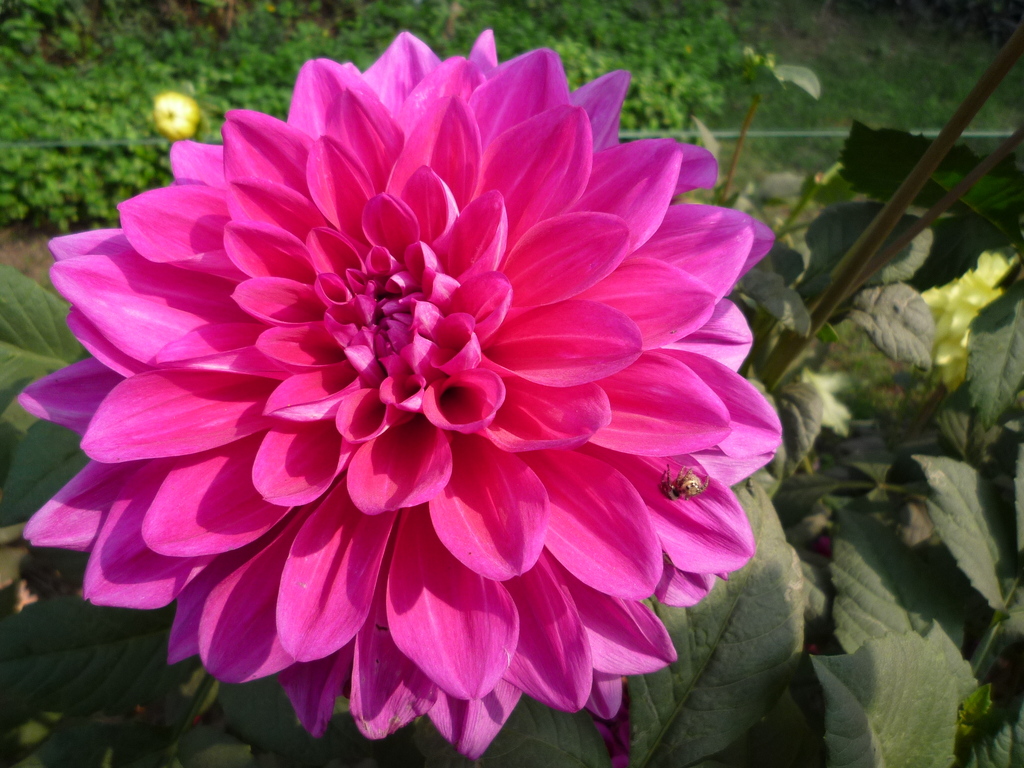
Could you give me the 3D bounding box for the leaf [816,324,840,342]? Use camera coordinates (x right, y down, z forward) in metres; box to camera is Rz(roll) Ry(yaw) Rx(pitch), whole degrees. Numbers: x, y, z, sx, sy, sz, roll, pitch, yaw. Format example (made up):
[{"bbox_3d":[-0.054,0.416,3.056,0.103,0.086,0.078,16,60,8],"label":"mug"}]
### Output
[{"bbox_3d":[0.164,-0.027,0.385,0.014,0.004,0.010,32,64,0],"label":"leaf"}]

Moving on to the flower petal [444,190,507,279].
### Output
[{"bbox_3d":[-0.009,-0.040,0.204,0.015,0.027,0.014,29,11,19],"label":"flower petal"}]

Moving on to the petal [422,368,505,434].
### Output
[{"bbox_3d":[-0.014,0.005,0.203,0.021,0.018,0.022,-9,17,-16],"label":"petal"}]

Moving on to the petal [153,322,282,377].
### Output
[{"bbox_3d":[-0.083,-0.009,0.215,0.043,0.014,0.014,-1,63,5],"label":"petal"}]

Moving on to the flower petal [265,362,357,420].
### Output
[{"bbox_3d":[-0.057,0.003,0.217,0.033,0.014,0.015,-29,71,-38],"label":"flower petal"}]

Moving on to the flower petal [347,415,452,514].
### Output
[{"bbox_3d":[-0.029,0.020,0.193,0.025,0.014,0.031,-3,50,-4],"label":"flower petal"}]

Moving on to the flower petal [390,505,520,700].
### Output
[{"bbox_3d":[-0.020,0.060,0.217,0.036,0.014,0.062,-18,63,-4],"label":"flower petal"}]

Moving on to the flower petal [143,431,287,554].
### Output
[{"bbox_3d":[-0.087,0.033,0.225,0.051,0.012,0.027,-33,74,-26],"label":"flower petal"}]

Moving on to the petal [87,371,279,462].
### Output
[{"bbox_3d":[-0.094,0.011,0.211,0.055,0.012,0.023,-12,71,-4],"label":"petal"}]

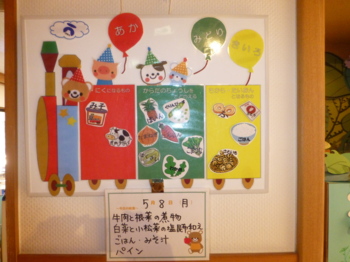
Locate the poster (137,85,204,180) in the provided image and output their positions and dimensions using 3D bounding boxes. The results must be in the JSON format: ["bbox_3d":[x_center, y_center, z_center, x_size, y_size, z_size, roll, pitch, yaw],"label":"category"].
[{"bbox_3d":[-0.013,0.004,0.765,0.205,0.287,0.005,0,1,-1],"label":"poster"}]

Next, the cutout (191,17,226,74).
[{"bbox_3d":[0.101,-0.252,0.746,0.106,0.169,0.008,-1,2,-1],"label":"cutout"}]

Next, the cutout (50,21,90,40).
[{"bbox_3d":[-0.308,-0.294,0.737,0.116,0.057,0.008,-1,2,-1],"label":"cutout"}]

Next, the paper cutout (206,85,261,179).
[{"bbox_3d":[0.177,0.004,0.755,0.166,0.280,0.008,-1,2,-1],"label":"paper cutout"}]

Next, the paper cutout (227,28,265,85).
[{"bbox_3d":[0.213,-0.218,0.749,0.108,0.167,0.008,-1,2,-1],"label":"paper cutout"}]

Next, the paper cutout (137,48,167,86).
[{"bbox_3d":[-0.068,-0.192,0.745,0.091,0.113,0.008,-1,2,-1],"label":"paper cutout"}]

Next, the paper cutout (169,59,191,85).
[{"bbox_3d":[0.016,-0.175,0.747,0.066,0.082,0.008,-1,2,-1],"label":"paper cutout"}]

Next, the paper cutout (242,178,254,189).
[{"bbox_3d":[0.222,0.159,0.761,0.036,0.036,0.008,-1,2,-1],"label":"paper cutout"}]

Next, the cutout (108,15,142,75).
[{"bbox_3d":[-0.144,-0.258,0.741,0.104,0.178,0.008,-1,2,-1],"label":"cutout"}]

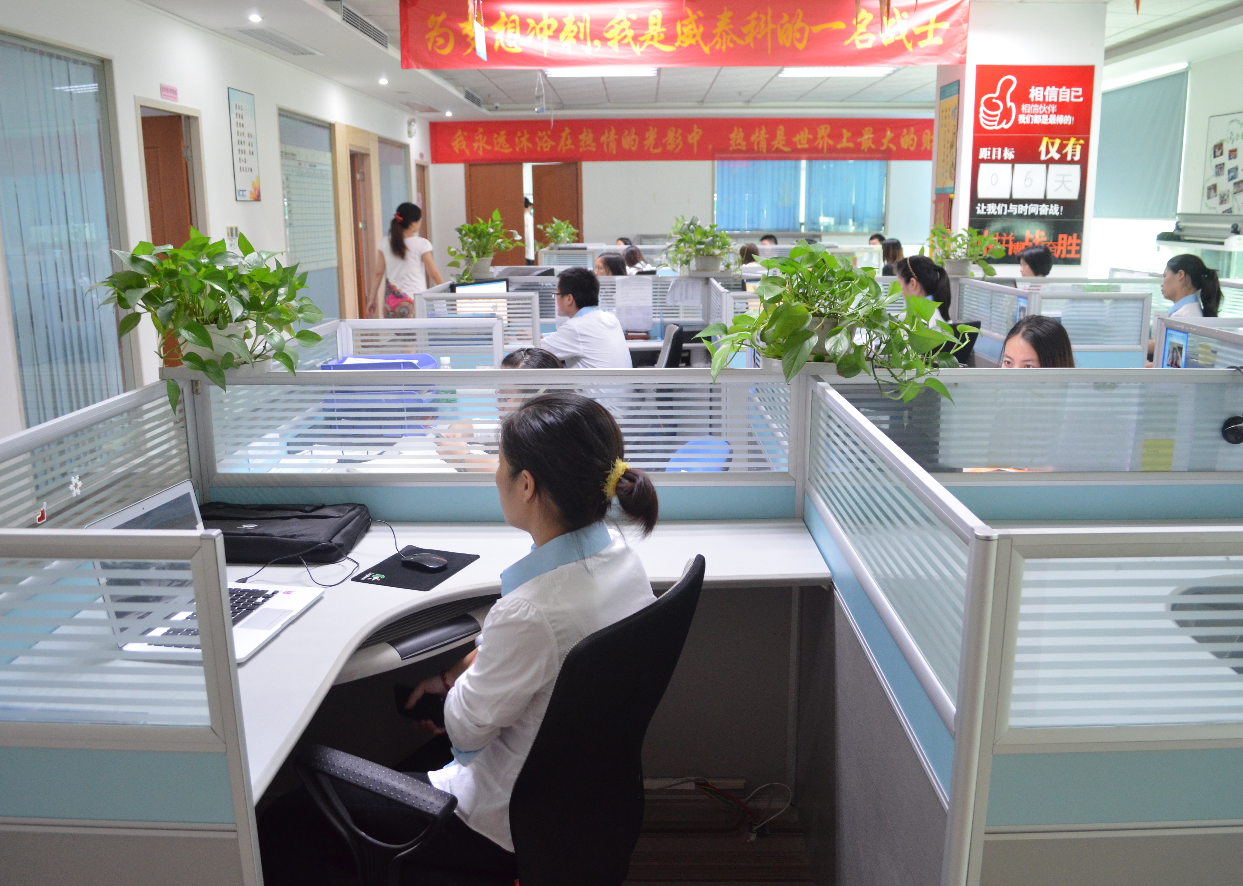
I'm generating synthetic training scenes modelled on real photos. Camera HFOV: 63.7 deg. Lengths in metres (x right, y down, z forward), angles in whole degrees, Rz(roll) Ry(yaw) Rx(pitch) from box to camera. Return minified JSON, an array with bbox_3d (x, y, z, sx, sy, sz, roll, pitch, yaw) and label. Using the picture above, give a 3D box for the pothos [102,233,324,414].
[{"bbox_3d":[-0.974,-0.288,2.374,0.501,0.416,0.440,0,13,0],"label":"pothos"}]

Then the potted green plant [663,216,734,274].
[{"bbox_3d":[0.446,-1.152,5.817,0.413,0.328,0.380,0,13,0],"label":"potted green plant"}]

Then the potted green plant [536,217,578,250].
[{"bbox_3d":[-0.680,-2.233,10.678,0.457,0.349,0.420,0,13,0],"label":"potted green plant"}]

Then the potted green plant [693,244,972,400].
[{"bbox_3d":[0.475,-0.274,2.213,0.550,0.310,0.440,0,13,1],"label":"potted green plant"}]

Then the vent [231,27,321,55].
[{"bbox_3d":[-2.305,-2.692,6.723,0.250,0.040,1.153,0,13,1],"label":"vent"}]

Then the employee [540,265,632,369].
[{"bbox_3d":[-0.194,-0.285,5.101,0.680,1.209,0.500,4,14,16],"label":"employee"}]

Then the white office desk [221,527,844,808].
[{"bbox_3d":[-0.300,0.701,1.914,1.460,0.775,1.183,0,13,1],"label":"white office desk"}]

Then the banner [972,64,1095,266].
[{"bbox_3d":[2.548,-1.712,6.218,0.720,1.210,0.020,0,13,1],"label":"banner"}]

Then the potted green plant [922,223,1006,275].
[{"bbox_3d":[1.957,-1.095,5.706,0.466,0.281,0.400,0,13,0],"label":"potted green plant"}]

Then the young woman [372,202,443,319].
[{"bbox_3d":[-1.642,-1.089,7.769,0.520,1.547,0.400,3,14,13],"label":"young woman"}]

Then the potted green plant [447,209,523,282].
[{"bbox_3d":[-0.775,-1.112,5.660,0.420,0.410,0.380,0,13,1],"label":"potted green plant"}]

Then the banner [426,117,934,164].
[{"bbox_3d":[1.150,-4.084,13.517,7.431,0.560,0.040,0,13,0],"label":"banner"}]

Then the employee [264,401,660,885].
[{"bbox_3d":[-0.265,0.502,1.742,0.660,1.190,0.540,7,15,28],"label":"employee"}]

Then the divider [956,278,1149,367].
[{"bbox_3d":[2.046,-0.216,5.023,0.580,1.150,1.000,0,13,1],"label":"divider"}]

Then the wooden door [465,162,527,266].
[{"bbox_3d":[-1.730,-2.814,13.857,0.834,2.130,0.060,0,13,0],"label":"wooden door"}]

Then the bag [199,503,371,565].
[{"bbox_3d":[-0.785,0.192,2.268,0.410,0.085,0.280,0,13,1],"label":"bag"}]

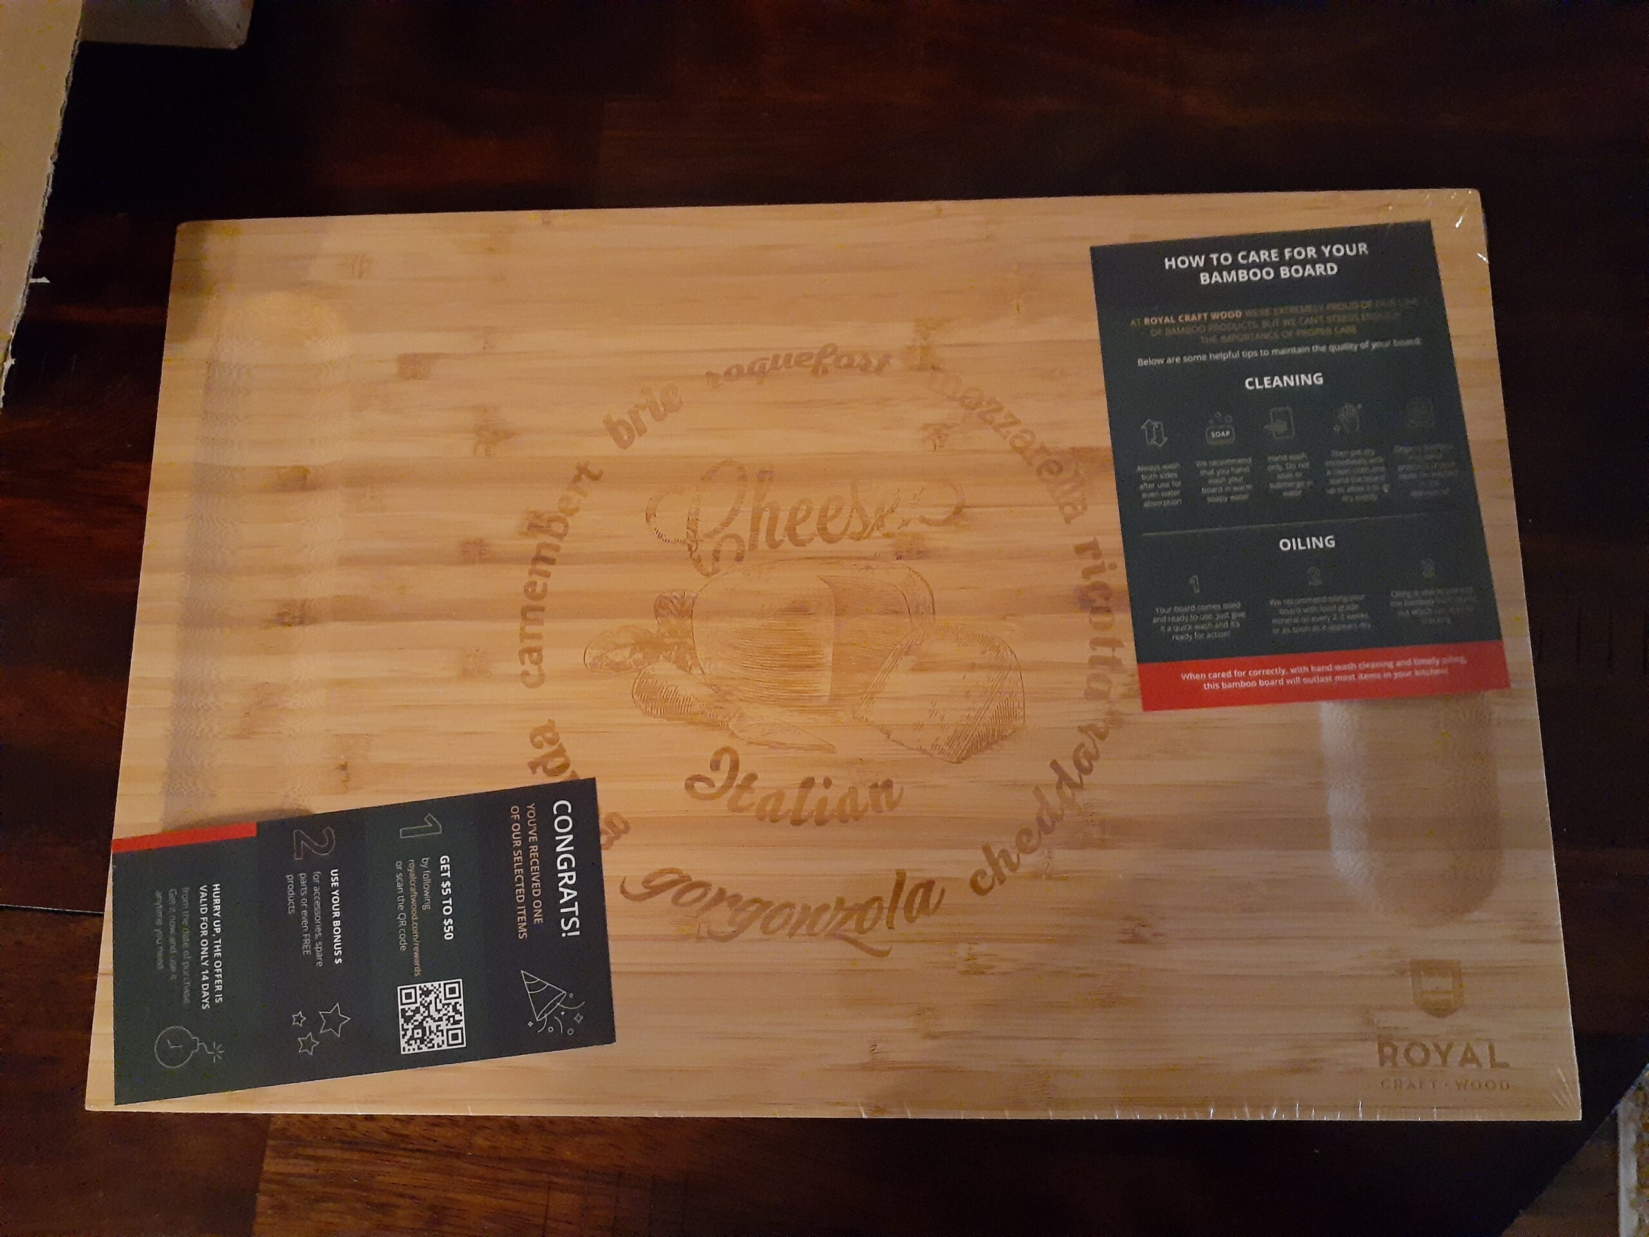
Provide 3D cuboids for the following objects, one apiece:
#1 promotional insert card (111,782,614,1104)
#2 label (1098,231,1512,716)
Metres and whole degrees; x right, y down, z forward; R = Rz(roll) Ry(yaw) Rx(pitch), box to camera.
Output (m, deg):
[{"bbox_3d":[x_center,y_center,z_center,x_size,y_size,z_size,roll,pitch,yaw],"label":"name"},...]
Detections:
[{"bbox_3d":[-0.134,0.092,0.370,0.144,0.001,0.074,-7,79,1],"label":"promotional insert card"},{"bbox_3d":[0.140,-0.048,0.385,0.105,0.001,0.146,-4,79,2],"label":"label"}]

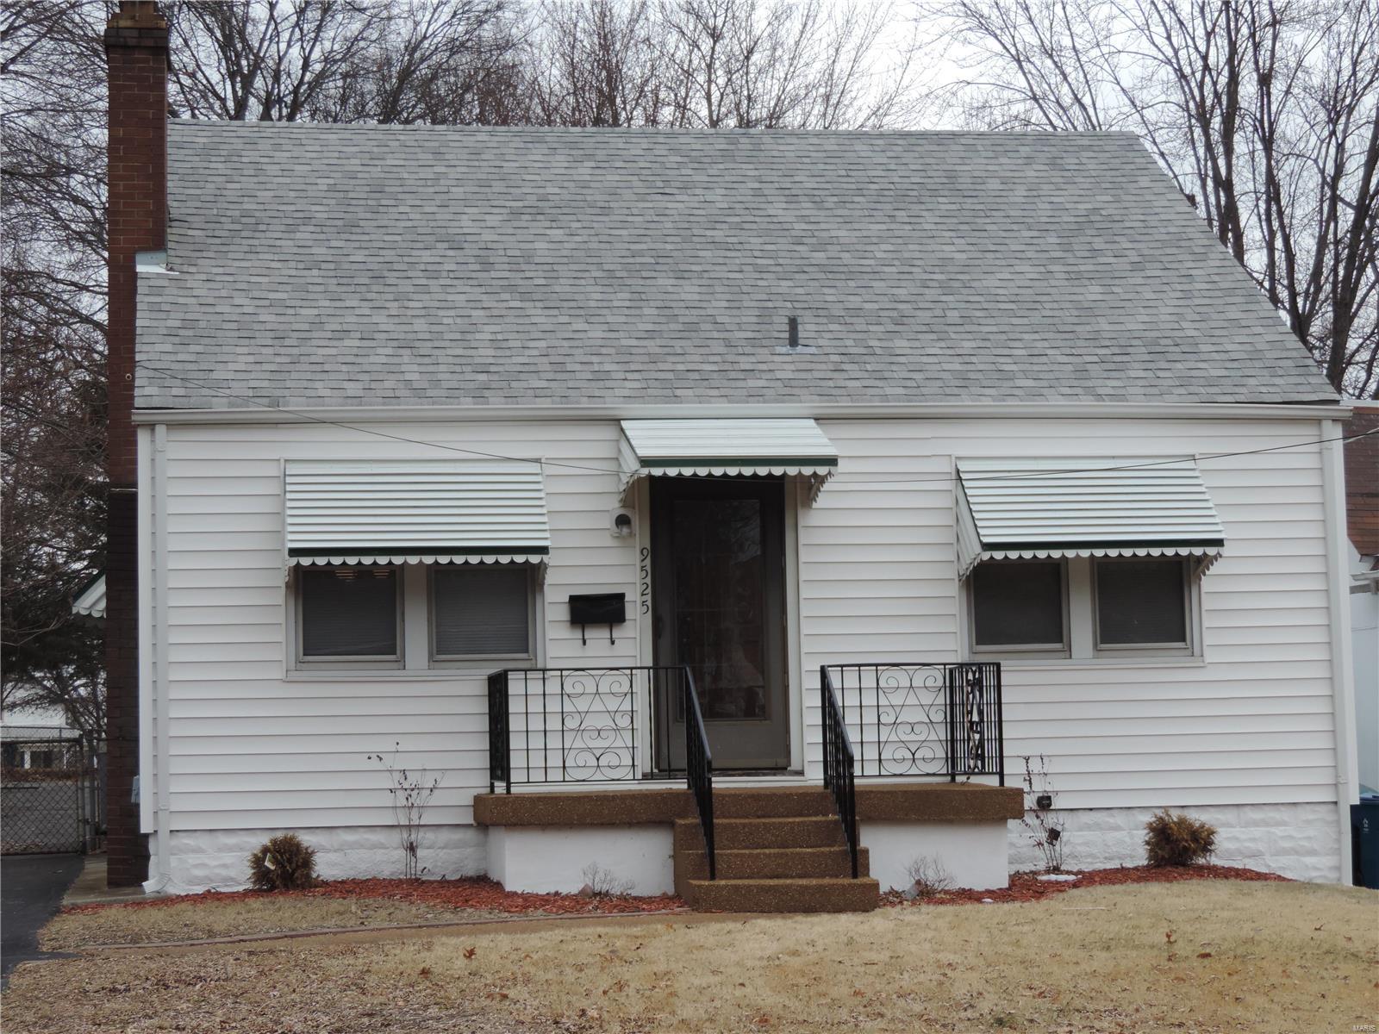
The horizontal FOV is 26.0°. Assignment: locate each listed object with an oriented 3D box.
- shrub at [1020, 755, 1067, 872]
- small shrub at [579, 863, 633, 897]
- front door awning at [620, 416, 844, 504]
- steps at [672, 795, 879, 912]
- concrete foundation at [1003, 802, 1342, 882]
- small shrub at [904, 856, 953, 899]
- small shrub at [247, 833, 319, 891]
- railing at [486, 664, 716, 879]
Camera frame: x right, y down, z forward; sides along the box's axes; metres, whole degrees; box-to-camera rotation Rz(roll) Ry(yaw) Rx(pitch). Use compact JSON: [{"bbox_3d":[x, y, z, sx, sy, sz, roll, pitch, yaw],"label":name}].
[{"bbox_3d":[2.430,2.033,20.511,0.335,0.802,0.300,-1,-5,-9],"label":"shrub"},{"bbox_3d":[-0.520,2.276,18.735,0.347,0.221,0.300,-1,-5,-9],"label":"small shrub"},{"bbox_3d":[0.262,-0.422,20.187,1.354,0.588,0.864,-1,-5,-9],"label":"front door awning"},{"bbox_3d":[0.530,2.086,18.687,1.151,0.734,0.874,-1,-5,-9],"label":"steps"},{"bbox_3d":[3.386,2.318,20.968,2.502,0.568,0.221,-1,-5,-9],"label":"concrete foundation"},{"bbox_3d":[1.523,2.295,19.027,0.316,0.272,0.300,-1,-5,-9],"label":"small shrub"},{"bbox_3d":[-2.665,2.265,19.605,0.469,0.379,0.460,-1,-5,-9],"label":"small shrub"},{"bbox_3d":[-0.606,1.653,19.282,1.236,1.352,1.909,-1,-5,-9],"label":"railing"}]

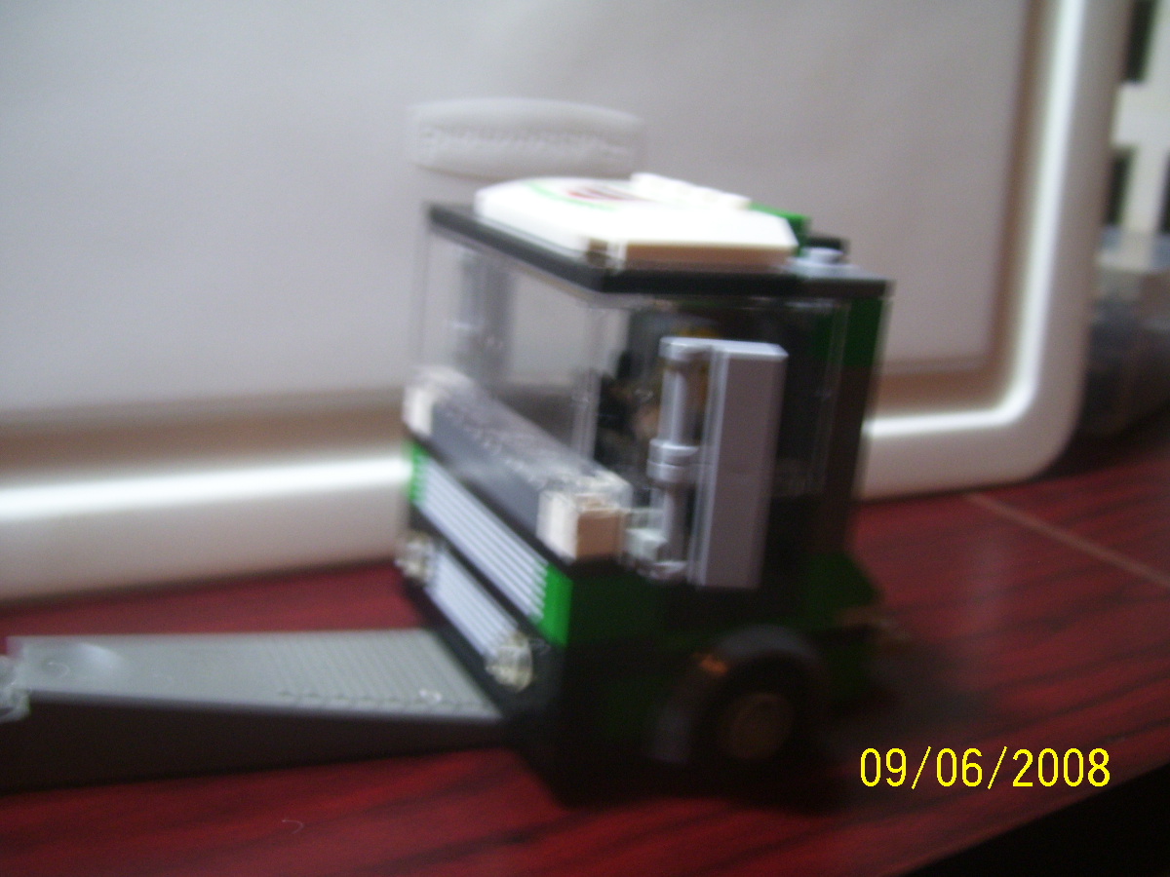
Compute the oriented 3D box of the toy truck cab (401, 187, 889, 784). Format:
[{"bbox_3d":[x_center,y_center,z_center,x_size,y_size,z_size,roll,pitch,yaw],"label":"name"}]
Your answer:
[{"bbox_3d":[0.010,0.002,0.196,0.061,0.081,0.080,-2,16,-26],"label":"toy truck cab"}]

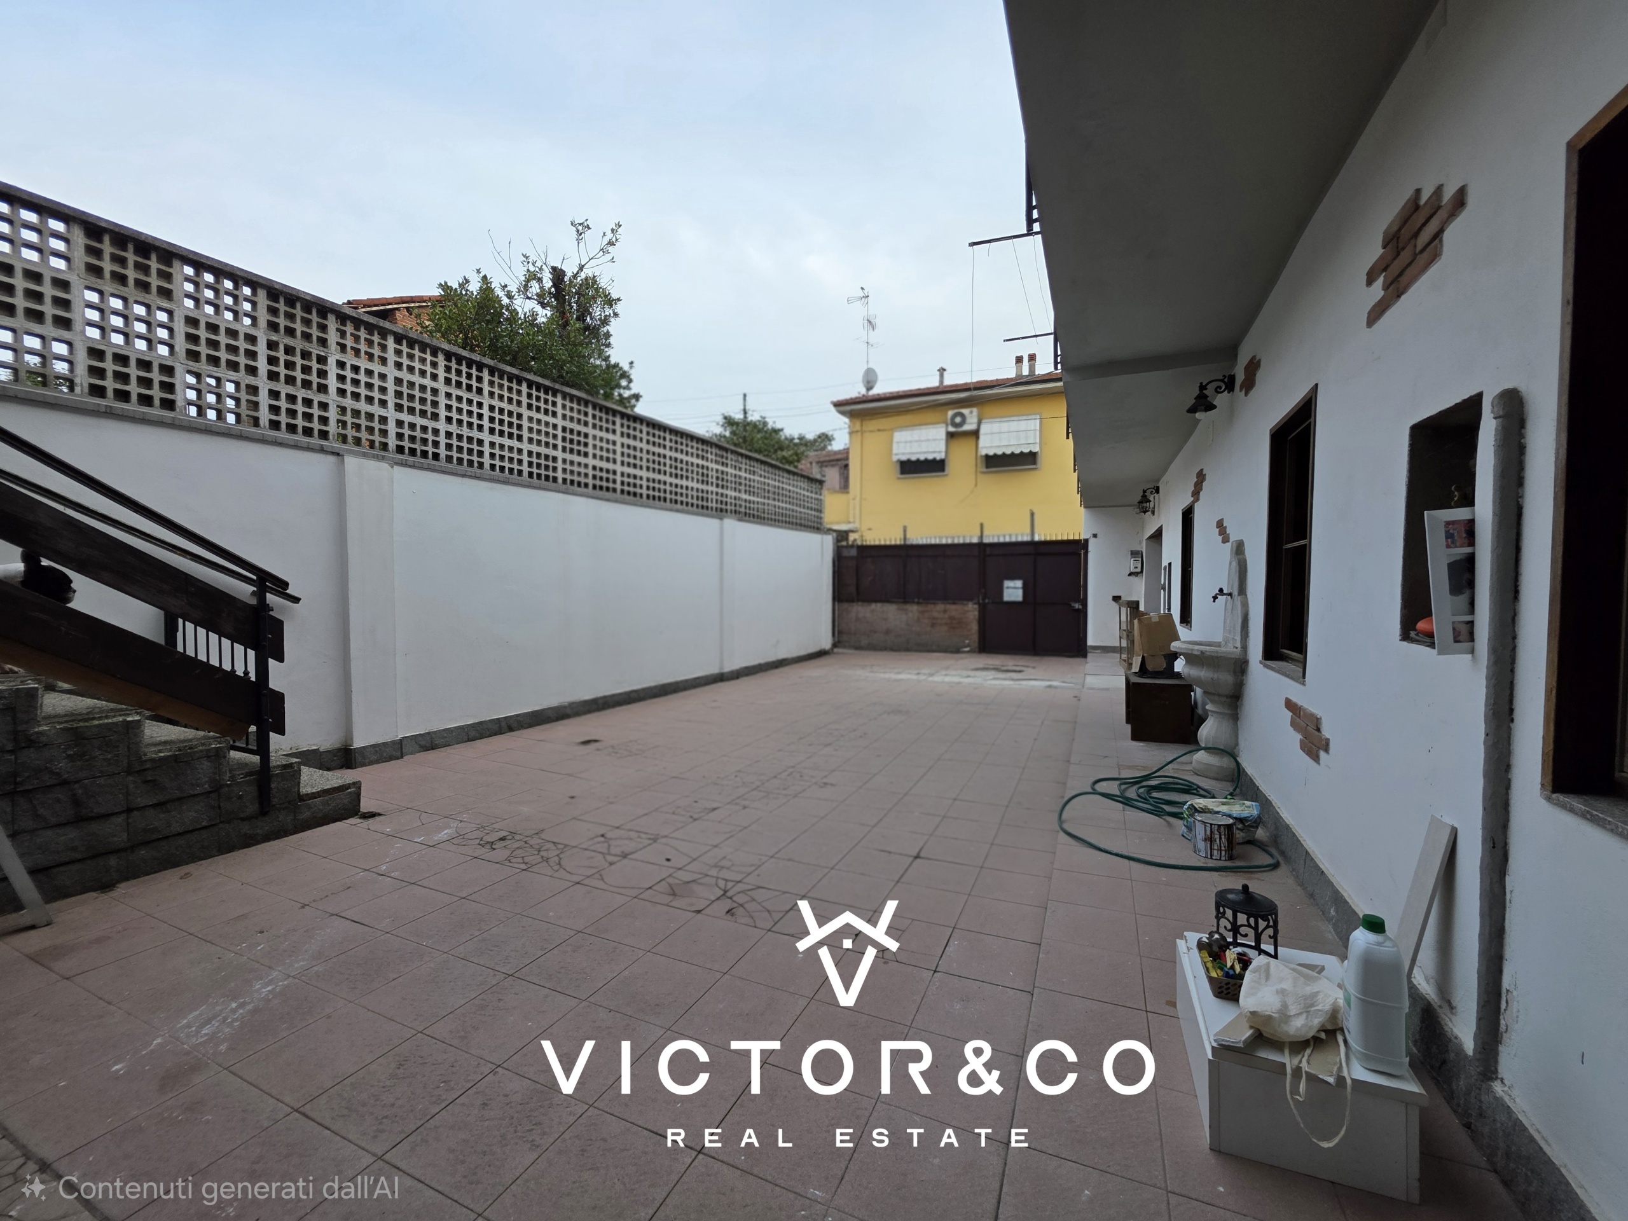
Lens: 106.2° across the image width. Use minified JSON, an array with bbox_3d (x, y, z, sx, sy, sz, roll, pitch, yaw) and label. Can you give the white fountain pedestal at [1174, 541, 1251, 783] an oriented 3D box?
[{"bbox_3d":[2.583,0.332,4.077,0.370,1.545,0.660,1,3,25],"label":"white fountain pedestal"}]

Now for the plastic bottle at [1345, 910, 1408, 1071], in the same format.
[{"bbox_3d":[1.262,0.841,1.385,0.096,0.284,0.165,1,3,25],"label":"plastic bottle"}]

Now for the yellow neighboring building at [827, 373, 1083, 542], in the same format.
[{"bbox_3d":[6.273,-3.165,19.043,8.000,7.500,8.000,1,3,28],"label":"yellow neighboring building"}]

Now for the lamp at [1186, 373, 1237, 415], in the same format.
[{"bbox_3d":[2.755,-1.498,4.235,0.265,0.295,0.190,1,3,25],"label":"lamp"}]

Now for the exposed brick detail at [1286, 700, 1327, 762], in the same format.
[{"bbox_3d":[2.082,0.508,2.600,0.030,0.190,0.615,1,3,25],"label":"exposed brick detail"}]

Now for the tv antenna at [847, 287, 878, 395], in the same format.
[{"bbox_3d":[1.489,-7.950,17.900,0.950,3.050,0.850,1,3,25],"label":"tv antenna"}]

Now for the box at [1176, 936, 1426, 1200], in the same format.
[{"bbox_3d":[1.179,1.098,1.551,0.367,0.243,0.490,1,3,23],"label":"box"}]

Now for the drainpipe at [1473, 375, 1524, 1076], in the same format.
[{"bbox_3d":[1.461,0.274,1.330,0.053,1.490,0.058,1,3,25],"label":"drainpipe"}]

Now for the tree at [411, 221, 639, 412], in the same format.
[{"bbox_3d":[-3.972,-2.265,8.573,2.950,6.400,2.950,1,3,25],"label":"tree"}]

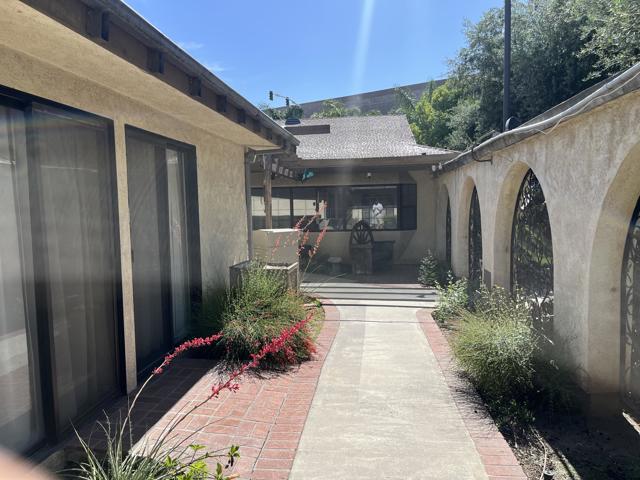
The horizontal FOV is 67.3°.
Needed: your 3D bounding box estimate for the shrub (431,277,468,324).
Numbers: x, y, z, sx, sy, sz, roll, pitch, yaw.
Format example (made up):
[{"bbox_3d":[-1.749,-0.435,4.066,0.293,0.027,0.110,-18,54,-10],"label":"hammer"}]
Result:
[{"bbox_3d":[1.662,0.749,6.108,0.438,0.493,0.507,-1,3,7],"label":"shrub"}]

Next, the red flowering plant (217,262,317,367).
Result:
[{"bbox_3d":[-0.543,0.708,5.061,0.836,0.781,1.028,-1,3,10],"label":"red flowering plant"}]

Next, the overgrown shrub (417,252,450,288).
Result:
[{"bbox_3d":[2.038,0.525,8.627,0.507,0.644,0.548,-1,3,7],"label":"overgrown shrub"}]

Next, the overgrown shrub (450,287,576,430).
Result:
[{"bbox_3d":[1.458,0.775,3.770,0.726,0.712,1.165,-1,3,7],"label":"overgrown shrub"}]

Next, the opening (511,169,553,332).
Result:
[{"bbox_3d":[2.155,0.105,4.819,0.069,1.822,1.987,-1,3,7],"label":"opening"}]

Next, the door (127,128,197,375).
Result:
[{"bbox_3d":[-1.418,0.098,4.390,0.110,2.028,1.274,-1,3,10],"label":"door"}]

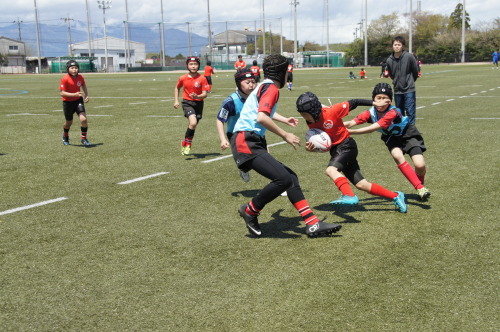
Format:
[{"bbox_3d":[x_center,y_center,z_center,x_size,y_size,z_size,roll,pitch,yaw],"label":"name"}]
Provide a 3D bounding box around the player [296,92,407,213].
[{"bbox_3d":[0.898,-0.085,6.970,0.900,1.030,0.600,-6,9,-32],"label":"player"}]

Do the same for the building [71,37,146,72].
[{"bbox_3d":[-31.607,-24.907,180.196,16.000,7.800,20.000,-2,7,-5],"label":"building"}]

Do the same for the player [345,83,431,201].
[{"bbox_3d":[1.295,-0.211,7.560,0.620,1.130,0.850,6,10,45],"label":"player"}]

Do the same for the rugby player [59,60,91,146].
[{"bbox_3d":[-2.987,-1.073,13.818,0.500,1.430,0.450,-4,8,-20],"label":"rugby player"}]

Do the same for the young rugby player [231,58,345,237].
[{"bbox_3d":[0.286,-0.160,6.303,0.850,1.400,0.550,-3,8,-13],"label":"young rugby player"}]

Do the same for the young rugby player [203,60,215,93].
[{"bbox_3d":[-1.815,-3.931,35.685,0.520,1.410,0.450,2,8,26],"label":"young rugby player"}]

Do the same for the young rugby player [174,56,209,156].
[{"bbox_3d":[-0.831,-0.859,11.583,0.480,1.420,0.480,-2,7,-7],"label":"young rugby player"}]

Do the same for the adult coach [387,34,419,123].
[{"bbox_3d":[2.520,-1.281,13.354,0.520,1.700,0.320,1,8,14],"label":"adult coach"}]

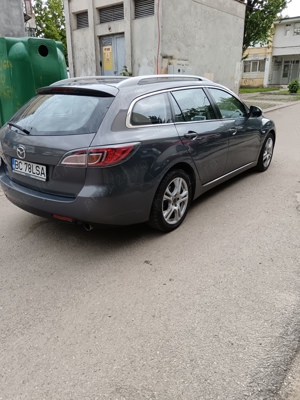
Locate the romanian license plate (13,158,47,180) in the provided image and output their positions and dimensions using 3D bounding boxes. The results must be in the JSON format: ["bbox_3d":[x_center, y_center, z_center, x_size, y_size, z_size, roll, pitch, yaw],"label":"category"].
[{"bbox_3d":[-1.053,-0.273,2.713,0.520,0.115,0.020,15,17,36],"label":"romanian license plate"}]

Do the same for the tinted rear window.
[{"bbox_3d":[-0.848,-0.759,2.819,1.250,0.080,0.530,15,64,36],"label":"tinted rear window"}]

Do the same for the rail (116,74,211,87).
[{"bbox_3d":[0.261,-1.232,3.217,0.090,0.110,1.650,15,26,36],"label":"rail"}]

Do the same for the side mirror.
[{"bbox_3d":[1.417,-1.180,4.167,0.195,0.150,0.125,15,26,36],"label":"side mirror"}]

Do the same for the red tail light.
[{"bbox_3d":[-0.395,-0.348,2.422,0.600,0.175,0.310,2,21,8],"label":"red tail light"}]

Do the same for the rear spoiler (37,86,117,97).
[{"bbox_3d":[-0.715,-1.010,2.911,1.120,0.090,0.220,15,26,36],"label":"rear spoiler"}]

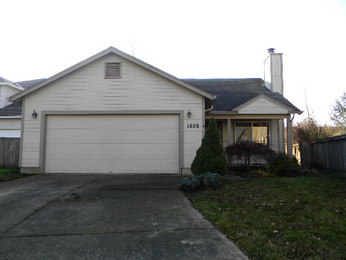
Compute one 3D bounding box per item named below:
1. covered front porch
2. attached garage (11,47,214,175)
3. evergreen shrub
[{"bbox_3d":[3.553,0.539,14.205,4.400,2.550,1.950,0,-5,2],"label":"covered front porch"},{"bbox_3d":[-2.098,-0.483,12.990,7.400,4.560,6.200,0,-5,2],"label":"attached garage"},{"bbox_3d":[1.202,0.567,9.320,1.250,1.940,1.220,0,-5,2],"label":"evergreen shrub"}]

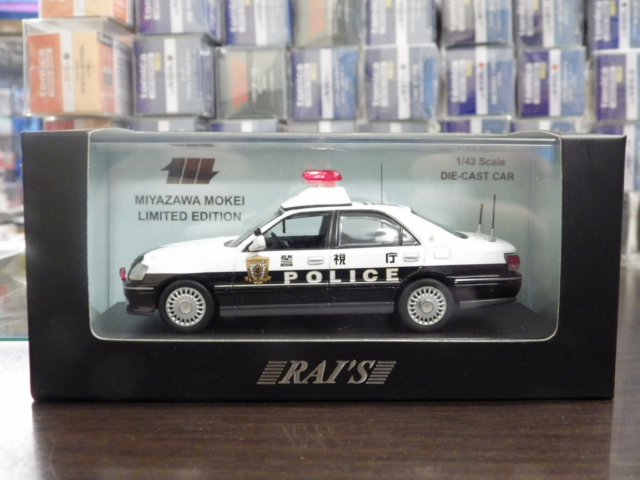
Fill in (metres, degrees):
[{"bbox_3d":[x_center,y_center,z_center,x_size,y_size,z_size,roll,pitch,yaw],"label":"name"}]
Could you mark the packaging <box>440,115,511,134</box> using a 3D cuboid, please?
[{"bbox_3d":[0.093,-0.057,0.498,0.041,0.043,0.087,0,6,0],"label":"packaging"}]

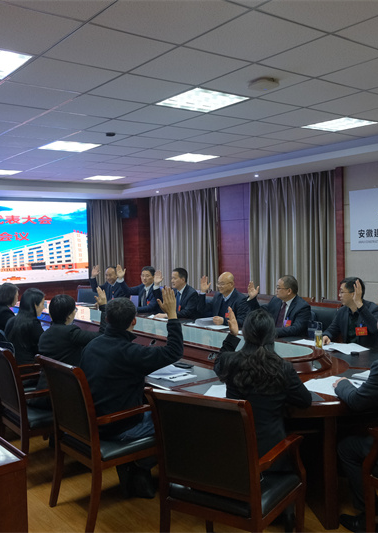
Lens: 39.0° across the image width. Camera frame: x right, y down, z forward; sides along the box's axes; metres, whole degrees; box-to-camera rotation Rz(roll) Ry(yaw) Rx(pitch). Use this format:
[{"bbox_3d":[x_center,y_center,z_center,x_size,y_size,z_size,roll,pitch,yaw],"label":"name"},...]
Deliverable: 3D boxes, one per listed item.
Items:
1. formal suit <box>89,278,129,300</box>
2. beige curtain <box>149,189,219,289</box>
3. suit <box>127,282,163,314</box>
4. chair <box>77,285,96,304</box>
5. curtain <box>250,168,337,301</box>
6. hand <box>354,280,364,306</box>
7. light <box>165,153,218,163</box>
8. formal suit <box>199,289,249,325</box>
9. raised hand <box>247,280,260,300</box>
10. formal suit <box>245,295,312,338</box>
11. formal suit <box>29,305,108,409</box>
[{"bbox_3d":[-1.256,0.440,8.459,0.580,0.570,0.380,-1,3,19],"label":"formal suit"},{"bbox_3d":[-0.143,-0.157,10.623,0.150,2.580,2.150,-4,4,-38],"label":"beige curtain"},{"bbox_3d":[-0.586,0.525,7.496,0.540,0.660,0.450,1,4,41],"label":"suit"},{"bbox_3d":[-1.754,0.820,8.565,0.570,0.960,0.610,0,3,29],"label":"chair"},{"bbox_3d":[1.583,-0.132,8.400,0.150,2.600,1.800,-4,4,-38],"label":"curtain"},{"bbox_3d":[1.415,0.217,4.450,0.060,0.215,0.085,-4,4,-35],"label":"hand"},{"bbox_3d":[0.052,-1.492,7.289,0.590,0.070,0.590,-4,4,-38],"label":"light"},{"bbox_3d":[0.425,0.518,6.335,0.560,0.570,0.400,0,3,27],"label":"formal suit"},{"bbox_3d":[0.680,0.237,5.601,0.115,0.195,0.070,-1,3,18],"label":"raised hand"},{"bbox_3d":[0.879,0.578,5.481,0.450,0.660,0.570,-4,3,-32],"label":"formal suit"},{"bbox_3d":[-0.898,0.680,3.990,0.540,0.720,0.520,-4,4,-38],"label":"formal suit"}]

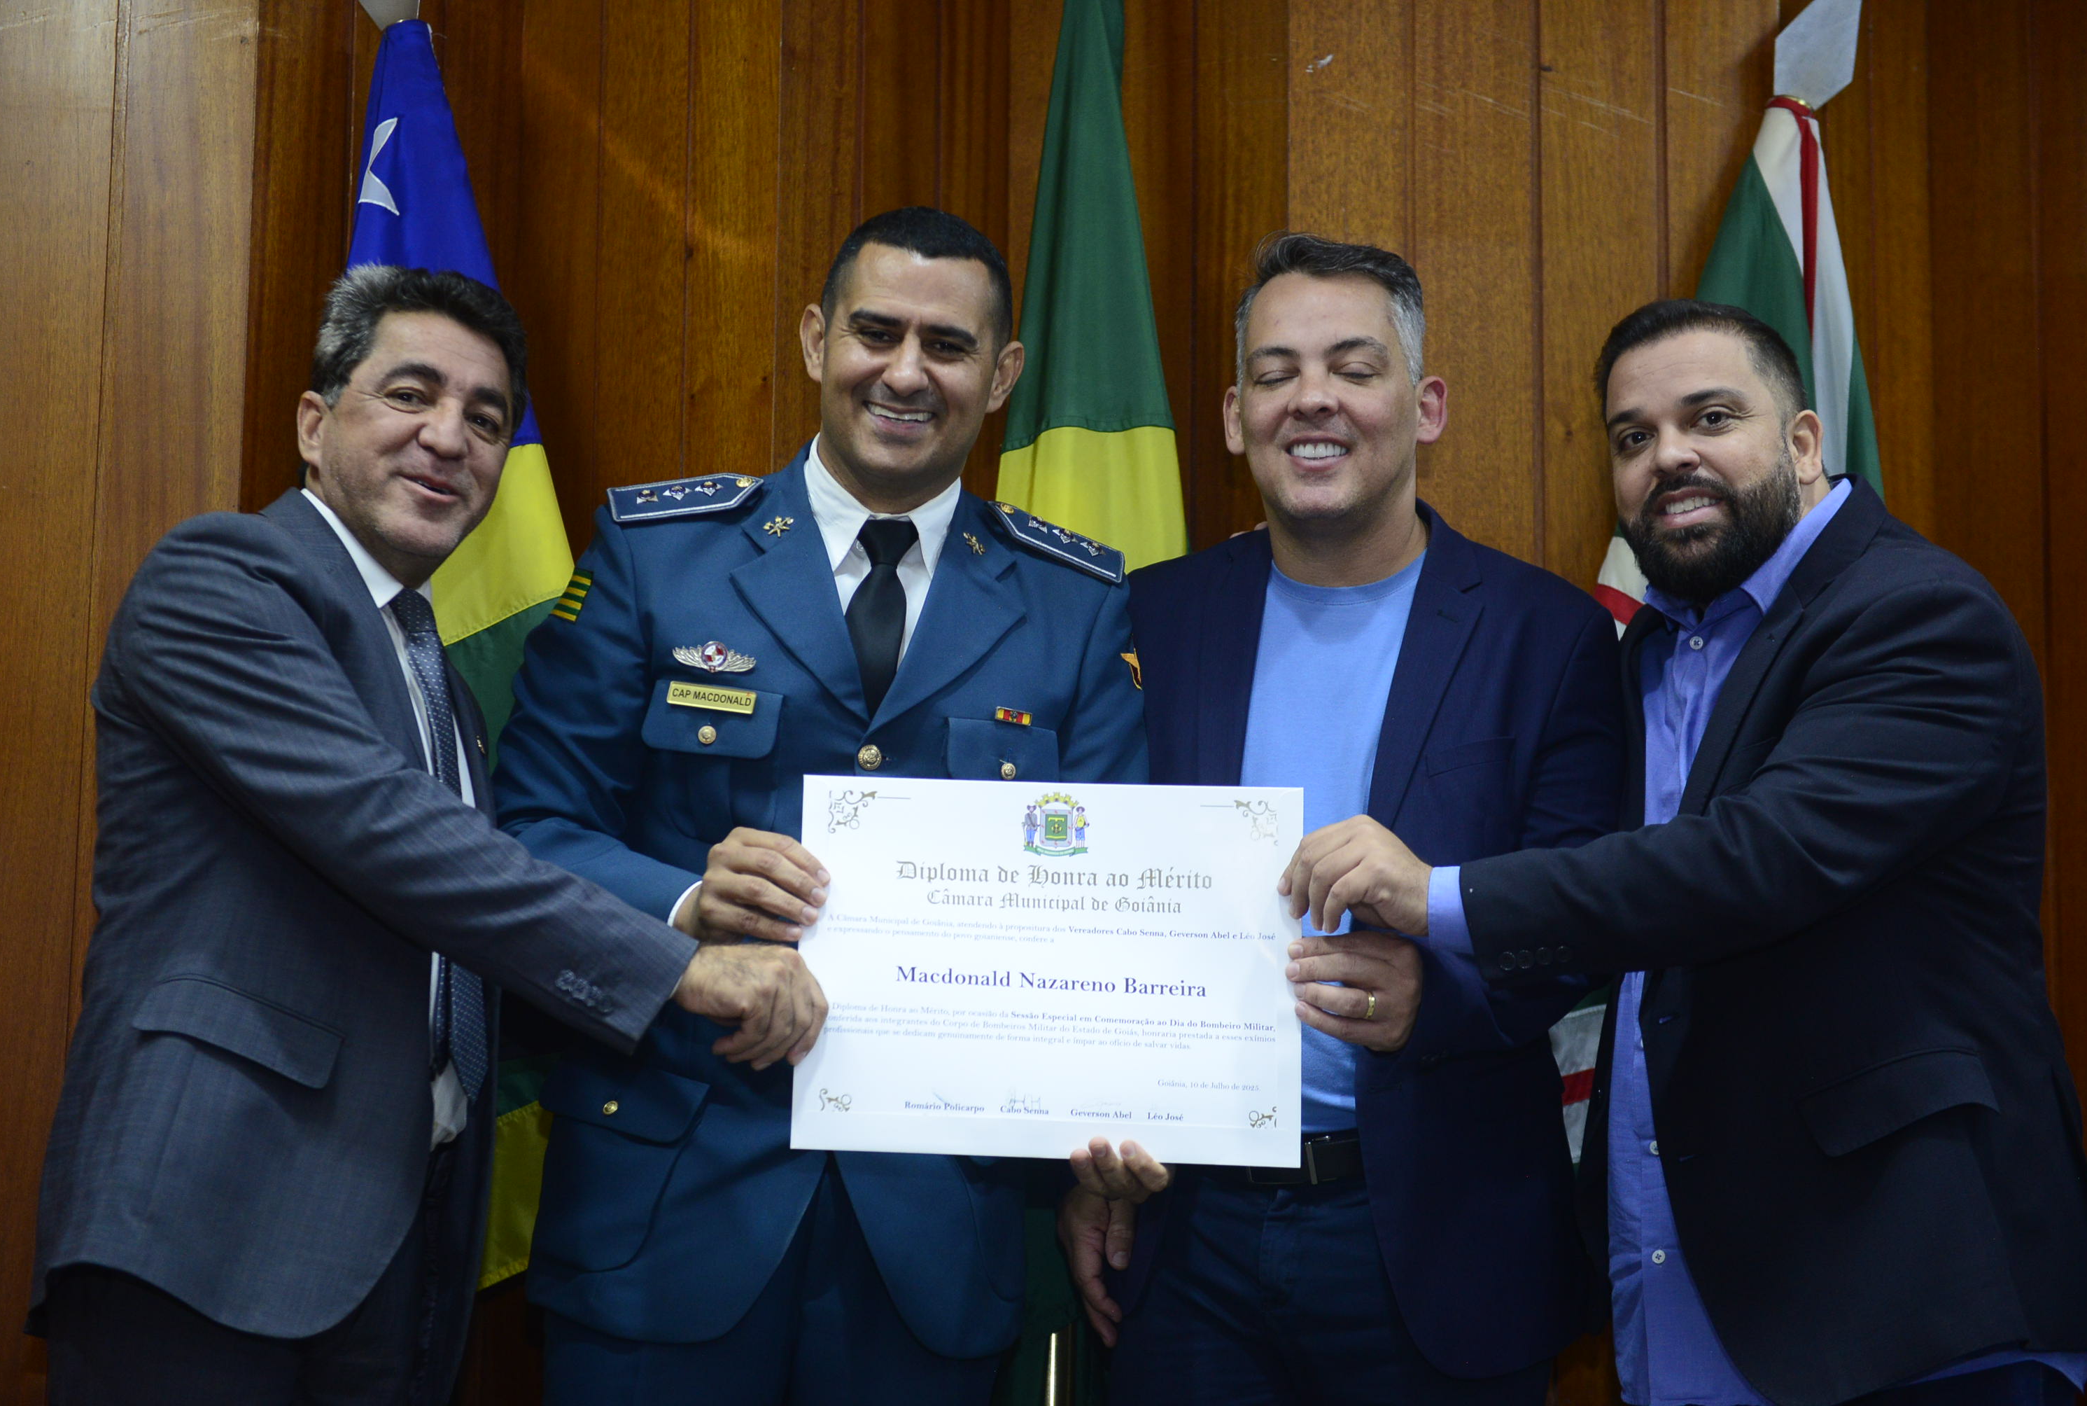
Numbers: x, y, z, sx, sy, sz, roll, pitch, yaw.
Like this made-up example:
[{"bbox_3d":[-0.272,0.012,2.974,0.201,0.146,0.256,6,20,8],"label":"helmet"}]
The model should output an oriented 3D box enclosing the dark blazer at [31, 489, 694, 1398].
[{"bbox_3d":[-0.550,0.190,2.890,0.520,0.730,0.500,-5,-9,36],"label":"dark blazer"}]

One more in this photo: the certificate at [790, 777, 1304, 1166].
[{"bbox_3d":[0.004,0.209,2.850,0.405,0.298,0.015,1,-9,4],"label":"certificate"}]

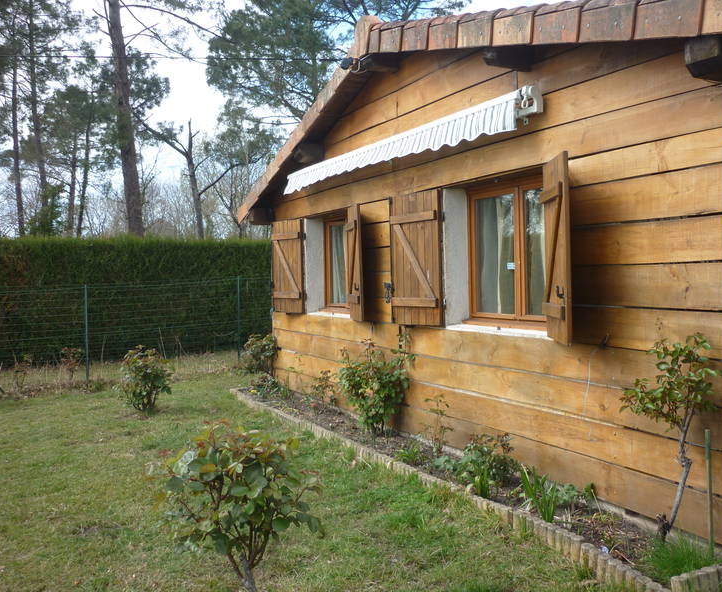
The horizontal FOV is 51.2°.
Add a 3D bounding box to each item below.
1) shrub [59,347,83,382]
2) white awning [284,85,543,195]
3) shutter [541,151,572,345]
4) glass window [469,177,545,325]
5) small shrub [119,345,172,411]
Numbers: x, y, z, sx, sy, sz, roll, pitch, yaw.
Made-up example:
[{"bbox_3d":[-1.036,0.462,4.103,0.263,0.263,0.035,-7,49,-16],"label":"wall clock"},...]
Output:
[{"bbox_3d":[-4.455,1.045,11.549,0.360,0.527,0.360,-2,2,-26],"label":"shrub"},{"bbox_3d":[0.167,-1.310,7.079,0.256,0.298,4.412,-2,2,-26],"label":"white awning"},{"bbox_3d":[1.252,-0.290,4.867,0.055,1.180,0.631,-1,2,3],"label":"shutter"},{"bbox_3d":[1.282,-0.327,5.896,0.100,1.135,1.313,-2,2,-26],"label":"glass window"},{"bbox_3d":[-2.599,0.976,9.066,0.580,0.749,0.600,-2,2,-26],"label":"small shrub"}]

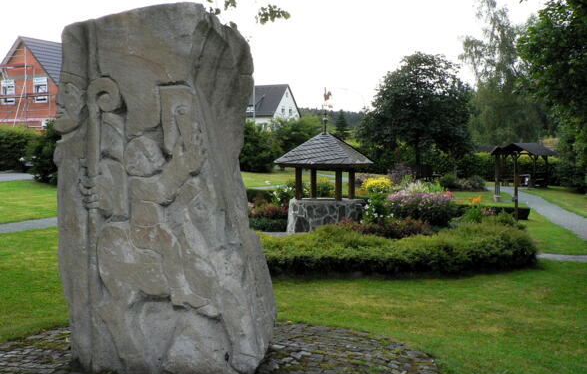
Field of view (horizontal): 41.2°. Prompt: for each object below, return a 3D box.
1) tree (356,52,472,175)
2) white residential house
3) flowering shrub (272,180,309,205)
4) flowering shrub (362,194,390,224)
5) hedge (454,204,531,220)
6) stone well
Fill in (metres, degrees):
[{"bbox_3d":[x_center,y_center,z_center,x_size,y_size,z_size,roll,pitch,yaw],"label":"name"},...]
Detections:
[{"bbox_3d":[8.068,-4.734,52.000,7.700,8.600,7.600,0,2,0],"label":"tree"},{"bbox_3d":[-6.220,-12.359,126.000,11.500,8.200,10.200,1,2,25],"label":"white residential house"},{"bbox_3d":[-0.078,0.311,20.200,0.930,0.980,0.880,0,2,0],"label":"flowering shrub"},{"bbox_3d":[1.958,0.566,18.400,0.670,0.820,0.680,0,2,0],"label":"flowering shrub"},{"bbox_3d":[6.129,0.751,23.900,2.300,0.450,0.950,0,2,0],"label":"hedge"},{"bbox_3d":[0.767,0.707,18.700,1.870,0.830,1.870,0,2,0],"label":"stone well"}]

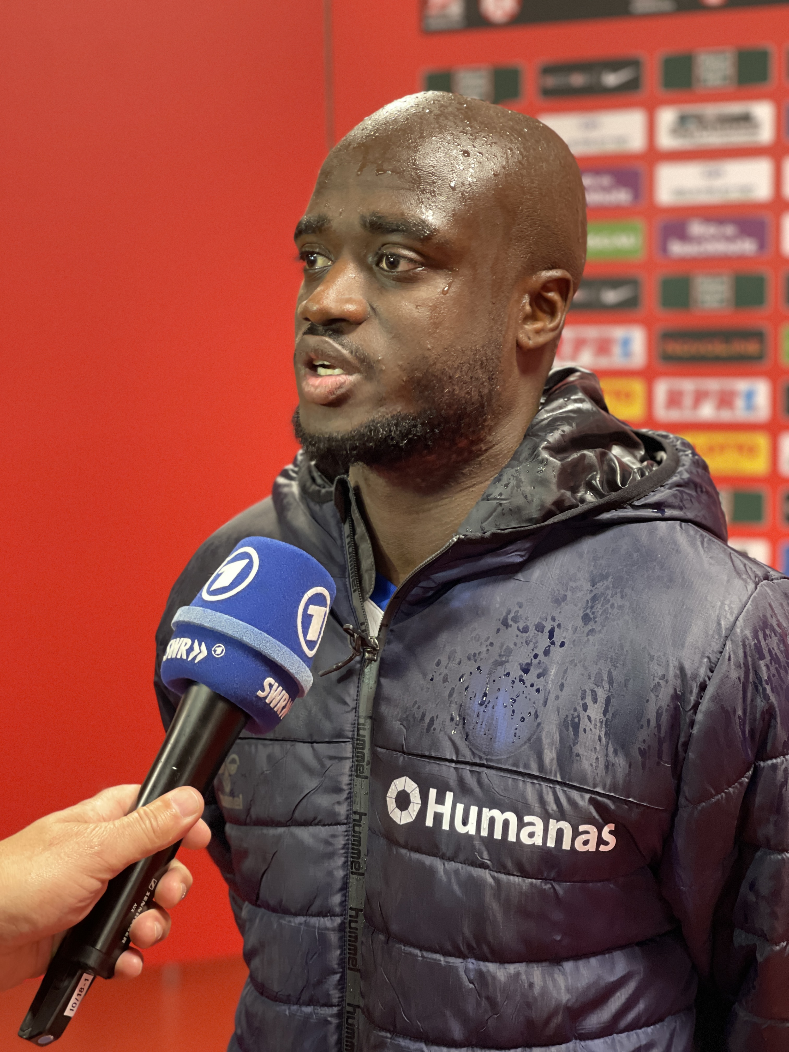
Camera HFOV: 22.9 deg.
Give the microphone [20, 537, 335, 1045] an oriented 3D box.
[{"bbox_3d":[-0.127,0.148,1.101,0.088,0.305,0.088,27,-20,-2],"label":"microphone"}]

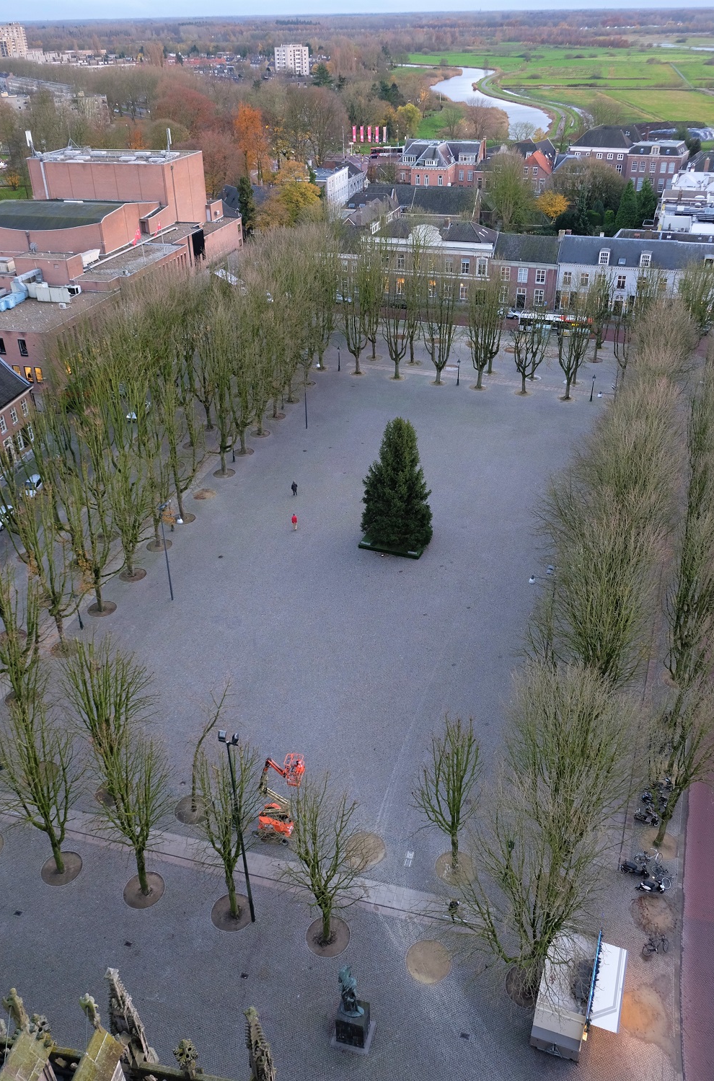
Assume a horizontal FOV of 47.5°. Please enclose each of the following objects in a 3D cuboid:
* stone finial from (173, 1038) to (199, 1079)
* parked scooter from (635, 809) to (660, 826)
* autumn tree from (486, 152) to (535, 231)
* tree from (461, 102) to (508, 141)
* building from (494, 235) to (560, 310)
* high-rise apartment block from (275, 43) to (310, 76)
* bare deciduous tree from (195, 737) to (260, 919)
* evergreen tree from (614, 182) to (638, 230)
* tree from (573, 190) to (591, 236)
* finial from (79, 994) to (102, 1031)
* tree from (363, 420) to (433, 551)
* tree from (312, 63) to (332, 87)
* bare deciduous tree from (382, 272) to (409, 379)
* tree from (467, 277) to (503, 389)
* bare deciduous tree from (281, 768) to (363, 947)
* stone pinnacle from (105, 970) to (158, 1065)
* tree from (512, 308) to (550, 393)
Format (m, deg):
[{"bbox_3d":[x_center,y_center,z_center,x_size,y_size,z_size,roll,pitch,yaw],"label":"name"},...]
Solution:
[{"bbox_3d":[-5.215,16.164,25.066,0.780,1.700,0.780,4,33,8],"label":"stone finial"},{"bbox_3d":[18.933,18.097,52.961,1.650,1.100,0.650,11,35,17],"label":"parked scooter"},{"bbox_3d":[35.580,-79.510,185.751,11.000,16.800,10.600,-1,33,0],"label":"autumn tree"},{"bbox_3d":[52.003,-170.248,330.109,18.000,14.000,16.000,-1,33,0],"label":"tree"},{"bbox_3d":[30.611,-48.365,144.503,11.400,11.600,8.500,11,35,18],"label":"building"},{"bbox_3d":[-54.603,-403.436,682.104,21.500,23.300,18.500,-26,41,-33],"label":"high-rise apartment block"},{"bbox_3d":[-6.842,16.645,44.559,4.200,13.500,4.200,8,34,13],"label":"bare deciduous tree"},{"bbox_3d":[62.492,-76.823,187.081,5.400,12.000,5.400,-1,33,1],"label":"evergreen tree"},{"bbox_3d":[51.530,-74.913,185.790,4.000,10.600,4.000,-1,33,1],"label":"tree"},{"bbox_3d":[-5.927,10.612,18.241,0.400,1.350,0.450,6,34,11],"label":"finial"},{"bbox_3d":[3.833,-5.728,78.299,6.700,12.800,6.700,-1,33,0],"label":"tree"},{"bbox_3d":[-24.462,-322.890,564.689,14.000,16.400,14.000,-1,33,1],"label":"tree"},{"bbox_3d":[5.722,-30.073,114.096,4.000,15.100,4.000,-1,33,1],"label":"bare deciduous tree"},{"bbox_3d":[17.321,-27.787,110.661,4.900,14.600,4.900,8,34,13],"label":"tree"},{"bbox_3d":[-1.744,17.157,41.848,4.200,12.600,4.200,-1,33,0],"label":"bare deciduous tree"},{"bbox_3d":[-7.625,15.954,27.039,1.200,6.070,1.200,8,34,13],"label":"stone pinnacle"},{"bbox_3d":[23.506,-25.253,109.915,5.000,11.000,5.000,8,34,13],"label":"tree"}]

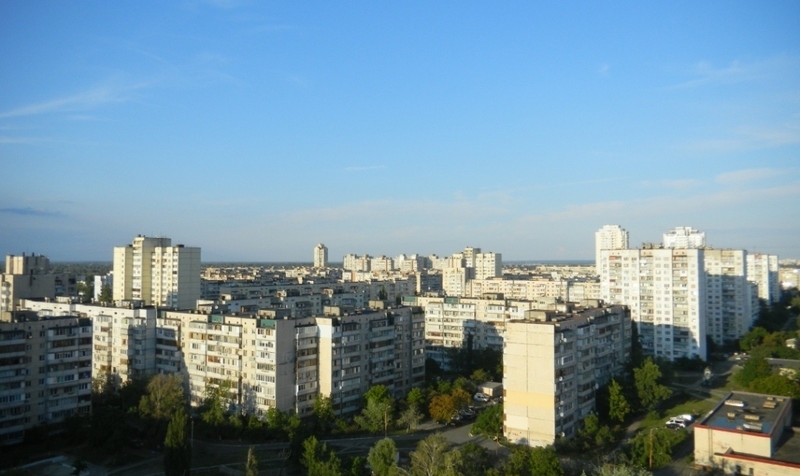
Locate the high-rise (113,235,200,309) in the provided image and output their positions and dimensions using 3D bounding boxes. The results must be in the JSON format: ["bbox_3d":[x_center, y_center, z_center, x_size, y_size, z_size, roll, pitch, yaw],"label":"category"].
[{"bbox_3d":[-115.600,25.529,307.622,35.000,53.000,21.000,-1,-2,32],"label":"high-rise"}]

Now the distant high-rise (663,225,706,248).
[{"bbox_3d":[273.500,26.235,622.472,36.000,72.500,25.000,-1,-2,32],"label":"distant high-rise"}]

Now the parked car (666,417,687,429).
[{"bbox_3d":[69.744,46.697,163.249,4.400,1.500,1.780,-1,-2,32],"label":"parked car"}]

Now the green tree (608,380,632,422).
[{"bbox_3d":[56.244,41.935,165.998,5.468,11.202,5.195,0,-2,0],"label":"green tree"}]

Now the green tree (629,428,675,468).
[{"bbox_3d":[50.814,42.874,133.353,8.854,6.756,8.588,0,-2,0],"label":"green tree"}]

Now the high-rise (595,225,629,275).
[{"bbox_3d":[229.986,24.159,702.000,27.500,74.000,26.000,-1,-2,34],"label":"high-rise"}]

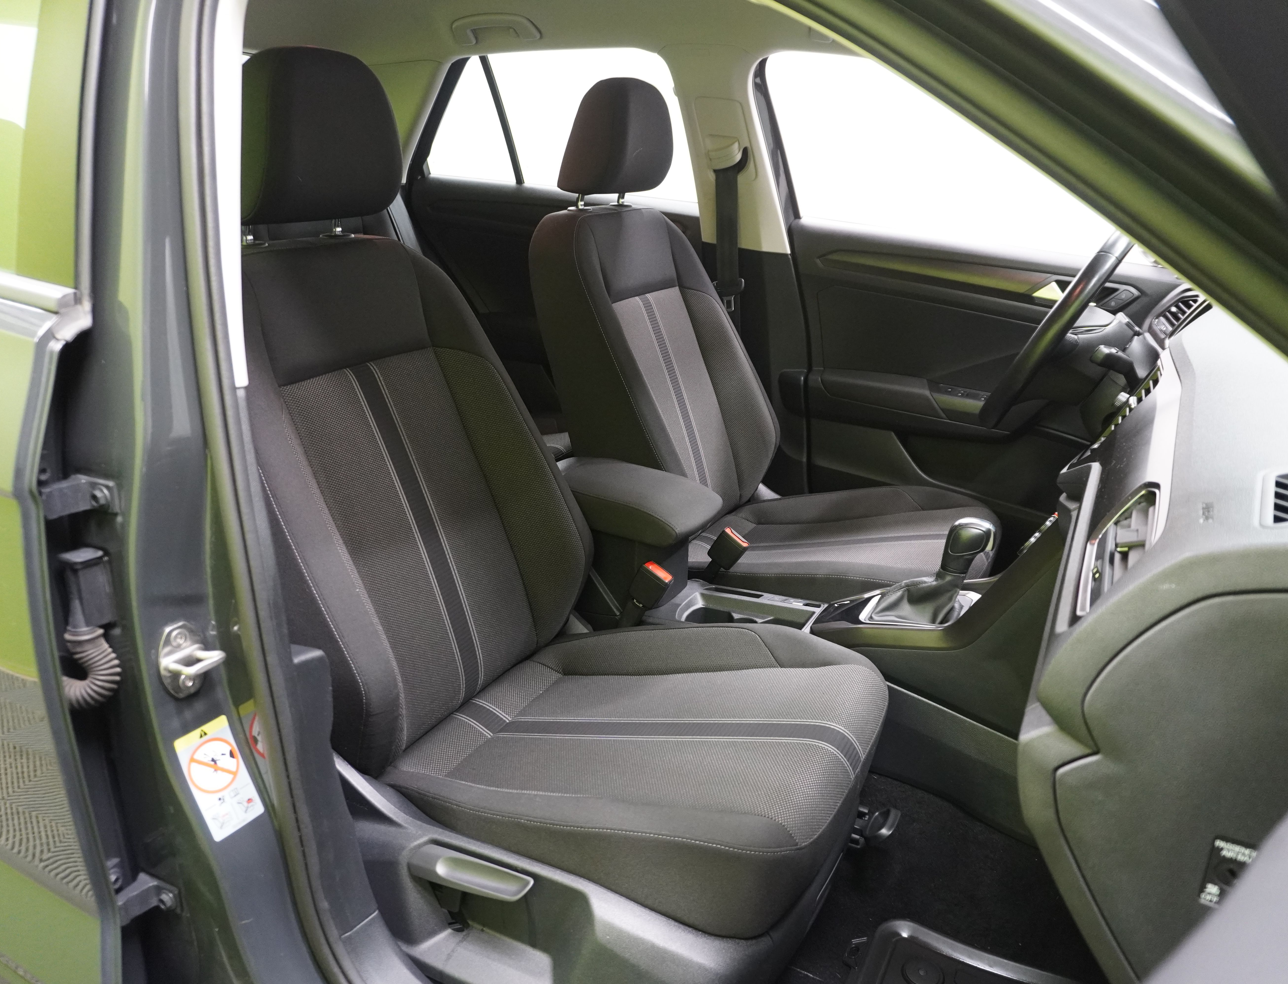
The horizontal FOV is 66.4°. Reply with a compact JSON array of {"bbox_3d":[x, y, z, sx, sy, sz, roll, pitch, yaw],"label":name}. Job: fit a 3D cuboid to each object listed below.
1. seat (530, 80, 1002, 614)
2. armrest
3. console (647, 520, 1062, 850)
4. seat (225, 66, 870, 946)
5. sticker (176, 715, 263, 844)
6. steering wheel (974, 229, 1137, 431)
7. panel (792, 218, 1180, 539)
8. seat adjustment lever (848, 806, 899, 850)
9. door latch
[{"bbox_3d":[0.246,-0.205,1.756,0.820,1.000,0.540,11,22,27],"label":"seat"},{"bbox_3d":[-0.038,0.009,1.553,0.310,0.075,0.150,11,22,27],"label":"armrest"},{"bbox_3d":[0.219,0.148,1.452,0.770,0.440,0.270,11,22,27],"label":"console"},{"bbox_3d":[-0.117,0.002,1.175,0.820,1.000,0.540,11,22,27],"label":"seat"},{"bbox_3d":[-0.386,0.260,0.895,0.002,0.095,0.055,-14,9,33],"label":"sticker"},{"bbox_3d":[0.651,-0.240,1.501,0.090,0.365,0.370,37,31,14],"label":"steering wheel"},{"bbox_3d":[0.678,-0.175,1.931,0.880,0.650,0.120,11,22,27],"label":"panel"},{"bbox_3d":[0.253,0.376,1.101,0.080,0.035,0.075,11,22,27],"label":"seat adjustment lever"},{"bbox_3d":[-0.392,0.145,0.851,0.045,0.073,0.043,11,22,27],"label":"door latch"}]

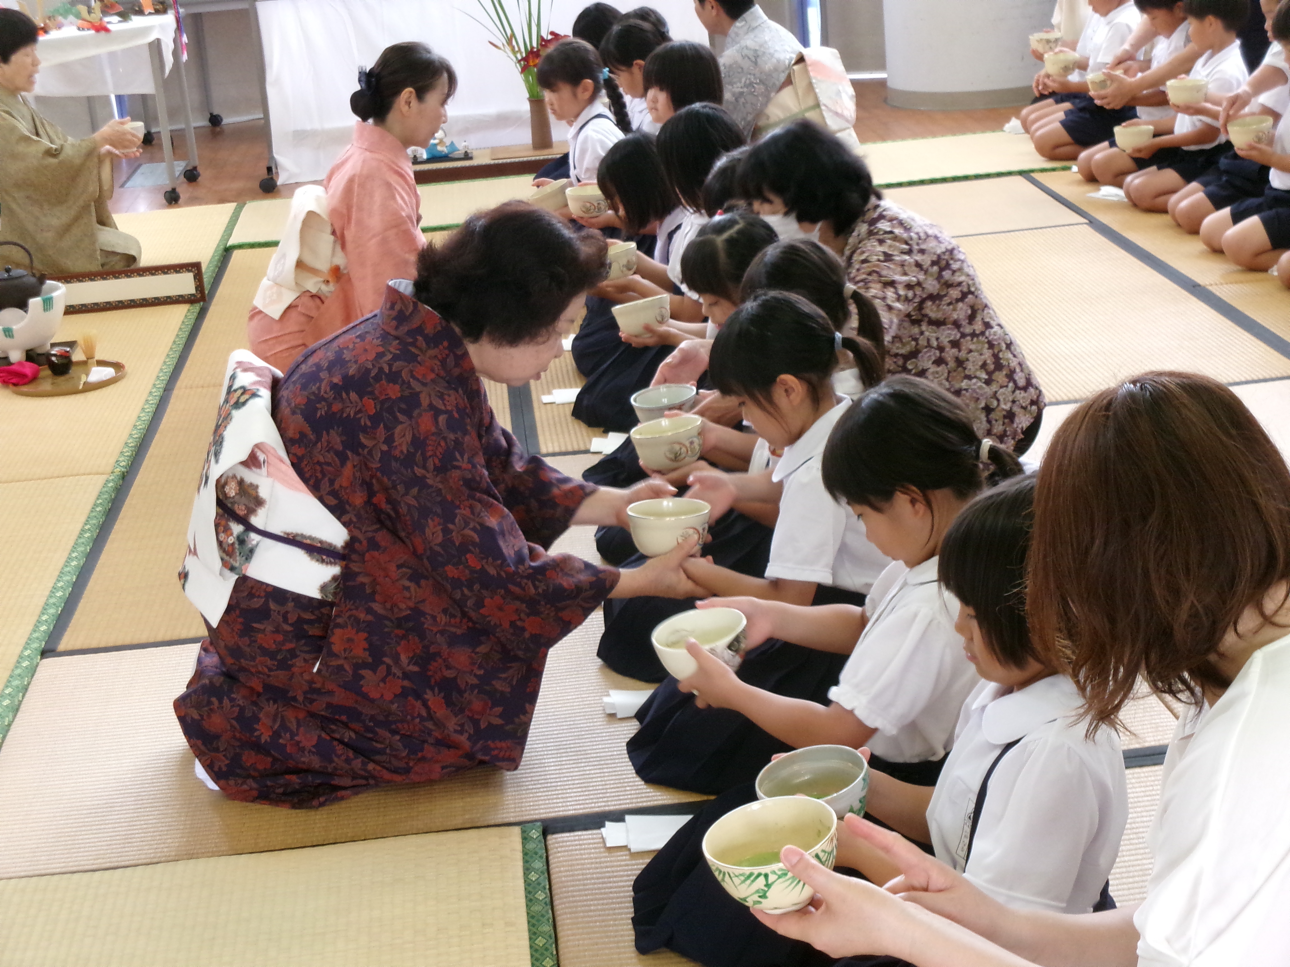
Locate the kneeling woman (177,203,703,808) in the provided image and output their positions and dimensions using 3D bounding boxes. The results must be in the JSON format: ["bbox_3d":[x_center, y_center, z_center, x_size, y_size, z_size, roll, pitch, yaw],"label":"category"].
[{"bbox_3d":[-0.343,-0.023,3.686,0.850,0.810,0.540,-9,17,-13],"label":"kneeling woman"}]

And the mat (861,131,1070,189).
[{"bbox_3d":[1.229,-1.172,8.581,1.820,0.045,0.950,-6,16,-3],"label":"mat"}]

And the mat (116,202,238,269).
[{"bbox_3d":[-1.843,-0.737,7.999,0.920,0.045,1.860,-6,16,-3],"label":"mat"}]

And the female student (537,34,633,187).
[{"bbox_3d":[-0.108,-1.003,7.171,0.520,0.670,0.380,-6,16,-3],"label":"female student"}]

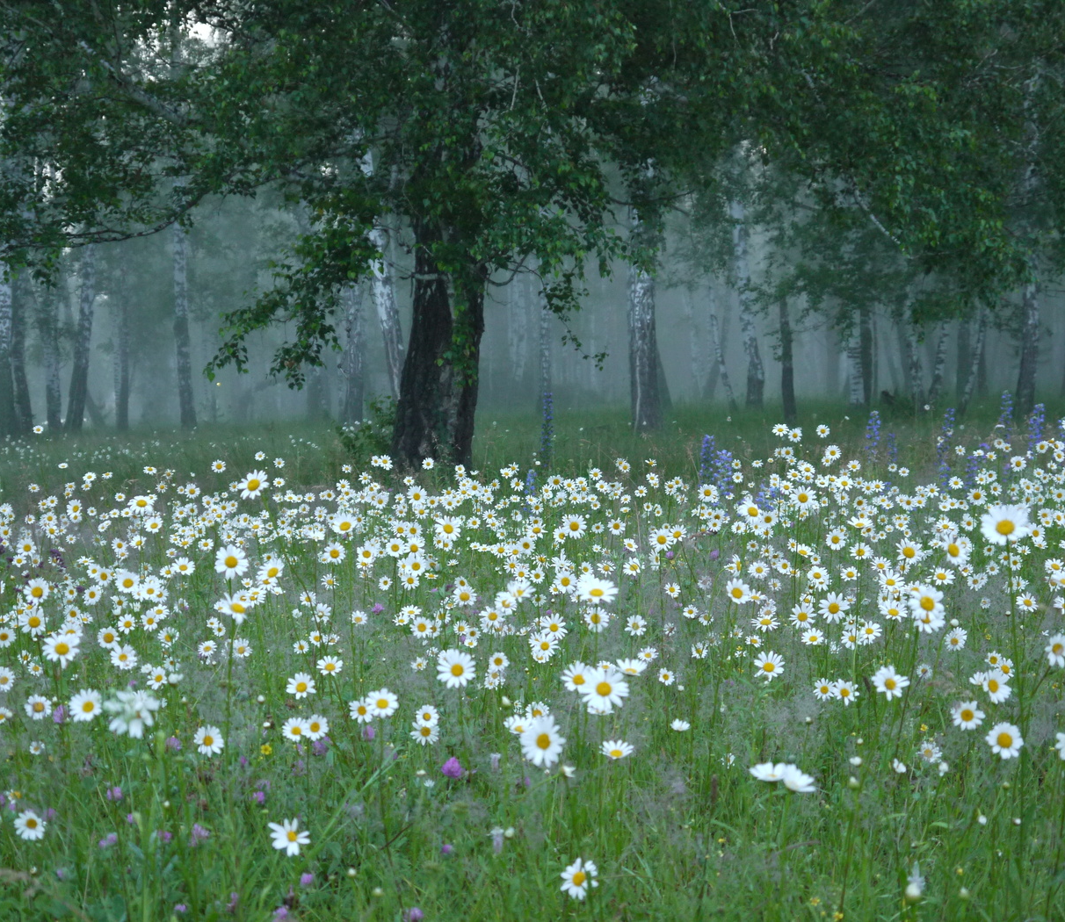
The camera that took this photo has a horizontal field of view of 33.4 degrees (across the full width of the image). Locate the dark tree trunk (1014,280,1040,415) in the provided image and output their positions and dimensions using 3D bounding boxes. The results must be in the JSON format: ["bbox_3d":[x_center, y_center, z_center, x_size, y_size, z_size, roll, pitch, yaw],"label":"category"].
[{"bbox_3d":[7.528,-1.701,27.000,0.310,2.150,0.300,3,2,15],"label":"dark tree trunk"}]

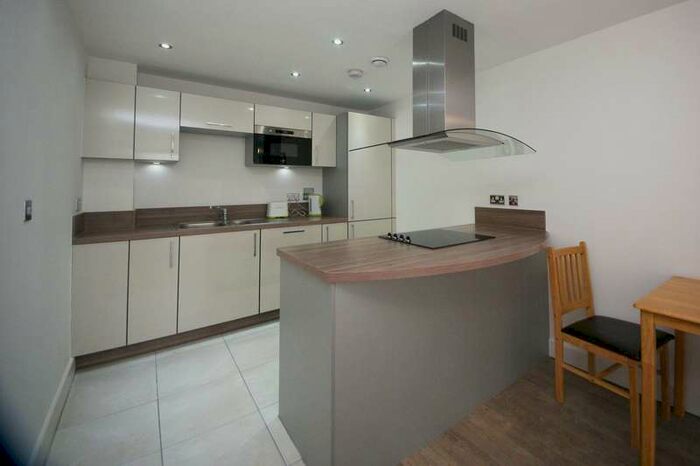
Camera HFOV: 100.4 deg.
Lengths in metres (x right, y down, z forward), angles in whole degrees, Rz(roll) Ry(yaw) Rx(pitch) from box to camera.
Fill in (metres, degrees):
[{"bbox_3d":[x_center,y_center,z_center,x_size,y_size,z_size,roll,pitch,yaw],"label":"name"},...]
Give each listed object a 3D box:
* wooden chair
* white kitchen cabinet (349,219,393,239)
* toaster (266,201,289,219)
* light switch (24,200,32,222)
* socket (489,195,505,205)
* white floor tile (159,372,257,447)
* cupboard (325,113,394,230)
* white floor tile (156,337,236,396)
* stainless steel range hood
[{"bbox_3d":[1.490,0.559,1.712,0.450,0.926,0.481,-5,7,-34],"label":"wooden chair"},{"bbox_3d":[0.056,0.254,3.405,0.599,0.839,0.583,-5,7,-34],"label":"white kitchen cabinet"},{"bbox_3d":[-0.742,-0.234,3.009,0.210,0.176,0.164,-5,7,-34],"label":"toaster"},{"bbox_3d":[-1.219,-0.086,1.107,0.010,0.087,0.085,-5,7,-34],"label":"light switch"},{"bbox_3d":[1.295,-0.289,2.555,0.012,0.085,0.143,-5,7,-34],"label":"socket"},{"bbox_3d":[-0.826,1.001,1.687,0.471,0.012,0.430,-5,7,-34],"label":"white floor tile"},{"bbox_3d":[0.071,-0.323,3.426,0.619,2.006,0.583,-5,7,-34],"label":"cupboard"},{"bbox_3d":[-1.094,0.930,2.068,0.471,0.012,0.461,-5,7,-34],"label":"white floor tile"},{"bbox_3d":[0.614,-0.971,1.957,0.993,0.850,0.655,-5,7,-34],"label":"stainless steel range hood"}]

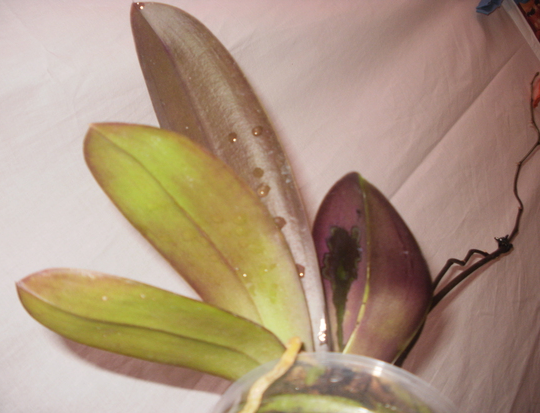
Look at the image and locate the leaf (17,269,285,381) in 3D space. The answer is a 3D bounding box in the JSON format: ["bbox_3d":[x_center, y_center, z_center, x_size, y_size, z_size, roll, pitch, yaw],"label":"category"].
[{"bbox_3d":[-0.073,0.076,0.365,0.181,0.030,0.046,17,70,0],"label":"leaf"}]

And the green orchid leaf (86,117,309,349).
[{"bbox_3d":[-0.039,0.017,0.382,0.070,0.030,0.217,-42,84,-13],"label":"green orchid leaf"}]

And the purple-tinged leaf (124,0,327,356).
[{"bbox_3d":[-0.024,-0.029,0.408,0.073,0.035,0.296,-27,79,-7],"label":"purple-tinged leaf"}]

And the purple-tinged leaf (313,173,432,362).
[{"bbox_3d":[0.066,0.042,0.373,0.074,0.040,0.132,-1,76,5],"label":"purple-tinged leaf"}]

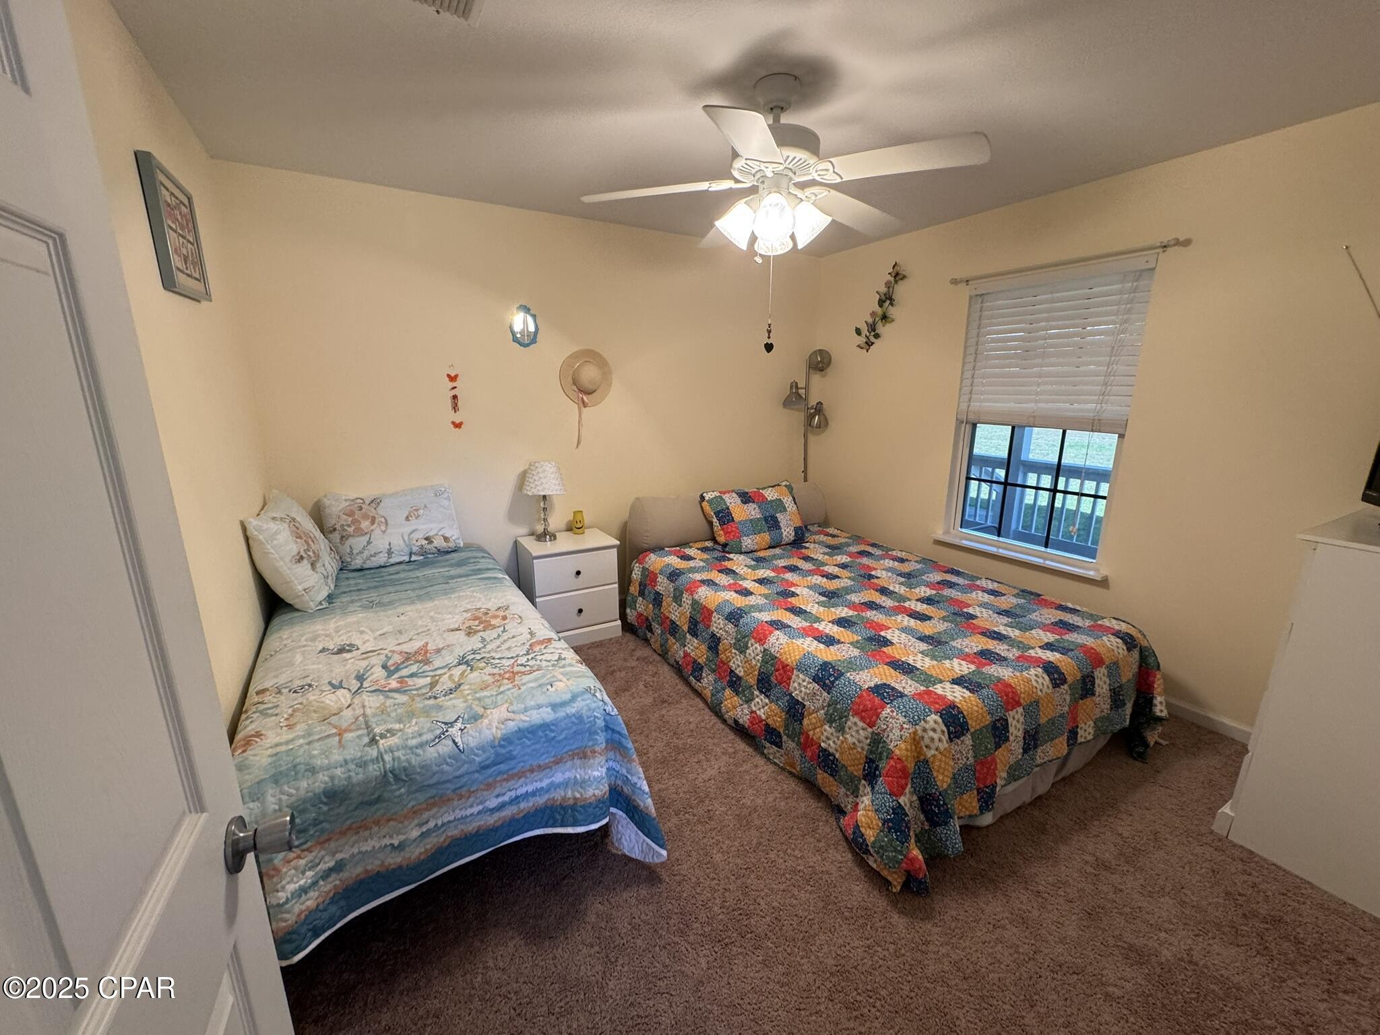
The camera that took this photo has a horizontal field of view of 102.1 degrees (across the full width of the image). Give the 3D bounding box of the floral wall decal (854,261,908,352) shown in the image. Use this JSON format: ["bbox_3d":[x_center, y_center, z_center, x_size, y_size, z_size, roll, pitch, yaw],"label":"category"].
[{"bbox_3d":[1.266,-1.418,3.796,0.050,0.555,0.430,-7,15,-29],"label":"floral wall decal"}]

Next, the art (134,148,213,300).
[{"bbox_3d":[-1.591,-0.871,1.738,0.030,0.347,0.430,-7,15,-29],"label":"art"}]

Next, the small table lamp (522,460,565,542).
[{"bbox_3d":[-0.863,-0.095,3.328,0.248,0.467,0.248,-7,15,-29],"label":"small table lamp"}]

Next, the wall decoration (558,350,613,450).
[{"bbox_3d":[-0.623,-0.736,3.489,0.355,0.610,0.110,-7,15,-29],"label":"wall decoration"}]

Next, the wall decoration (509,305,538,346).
[{"bbox_3d":[-0.961,-1.113,3.252,0.167,0.237,0.018,-7,15,-29],"label":"wall decoration"}]

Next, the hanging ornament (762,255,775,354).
[{"bbox_3d":[0.283,-0.748,1.962,0.033,0.335,0.014,2,13,7],"label":"hanging ornament"}]

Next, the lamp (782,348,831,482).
[{"bbox_3d":[0.870,-0.392,4.343,0.370,1.760,0.280,3,13,12],"label":"lamp"}]

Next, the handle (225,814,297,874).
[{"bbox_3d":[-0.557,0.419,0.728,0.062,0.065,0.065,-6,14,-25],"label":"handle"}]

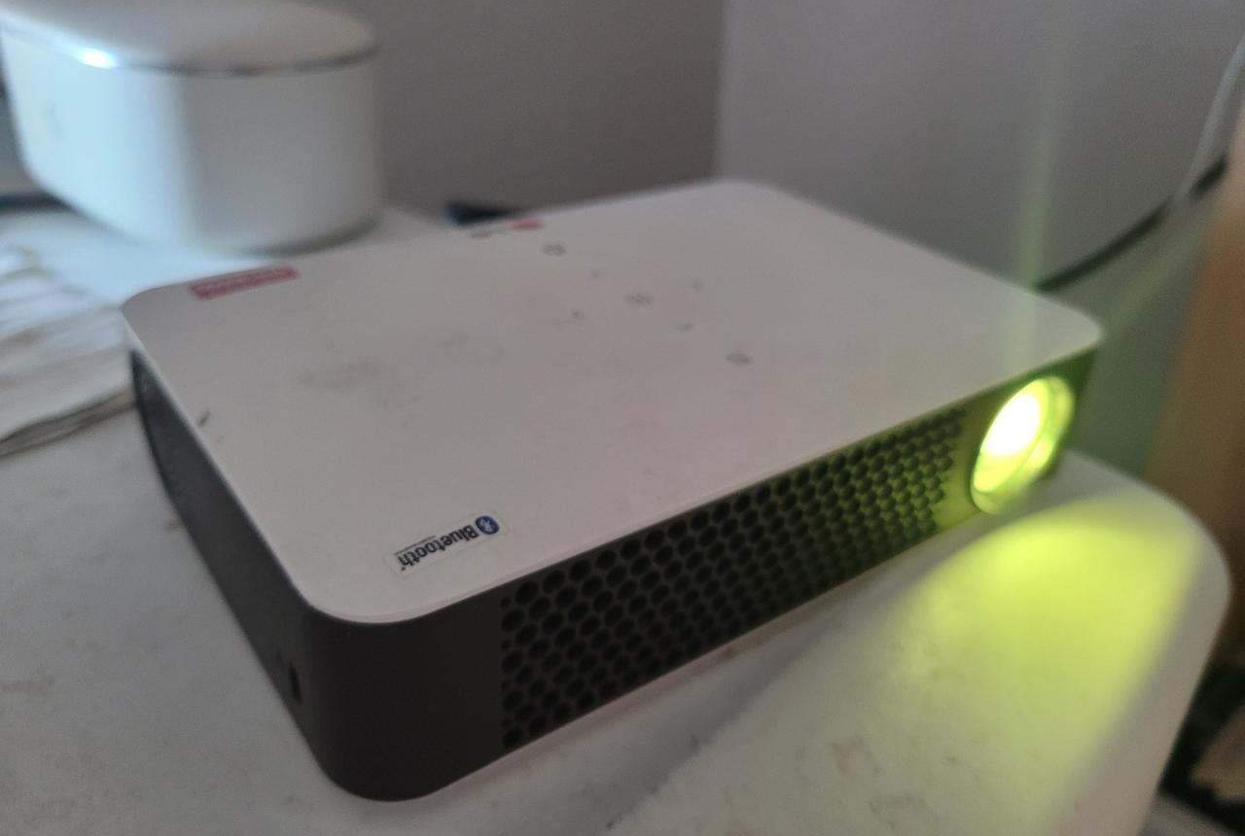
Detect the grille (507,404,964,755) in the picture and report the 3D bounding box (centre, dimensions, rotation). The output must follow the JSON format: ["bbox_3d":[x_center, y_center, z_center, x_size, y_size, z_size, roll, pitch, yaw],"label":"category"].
[{"bbox_3d":[0.022,0.022,0.153,0.099,0.030,0.005,-18,37,-32],"label":"grille"}]

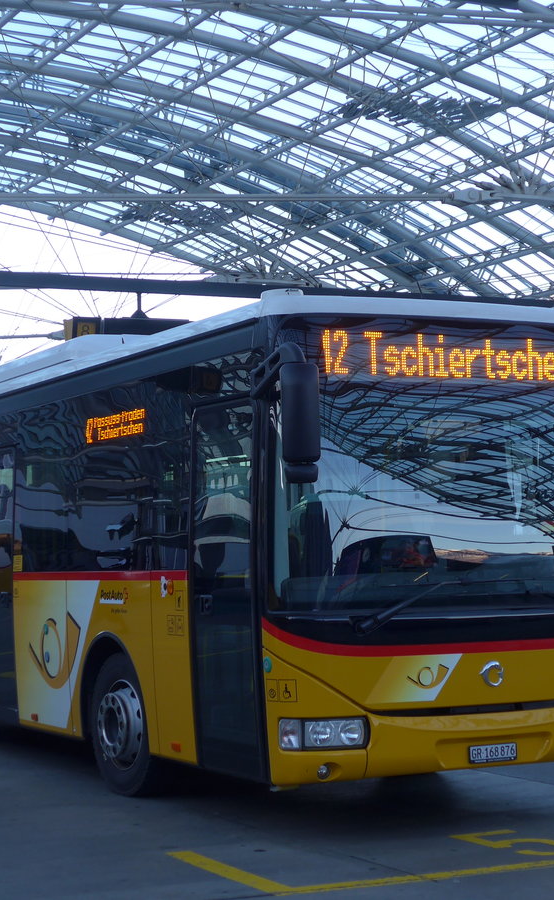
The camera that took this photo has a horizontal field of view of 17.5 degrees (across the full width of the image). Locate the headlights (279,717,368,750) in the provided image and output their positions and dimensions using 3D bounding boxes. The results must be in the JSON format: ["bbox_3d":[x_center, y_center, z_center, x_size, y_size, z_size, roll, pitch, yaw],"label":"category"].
[{"bbox_3d":[0.243,1.512,9.620,0.470,0.180,0.160,0,-4,-16],"label":"headlights"}]

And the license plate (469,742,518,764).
[{"bbox_3d":[1.191,1.671,9.916,0.305,0.095,0.020,0,-4,-26],"label":"license plate"}]

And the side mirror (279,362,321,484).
[{"bbox_3d":[0.119,-0.134,9.120,0.210,0.620,0.130,-1,-4,-1],"label":"side mirror"}]

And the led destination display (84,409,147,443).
[{"bbox_3d":[-1.068,-0.163,11.924,0.070,0.180,1.100,0,-4,-26],"label":"led destination display"}]

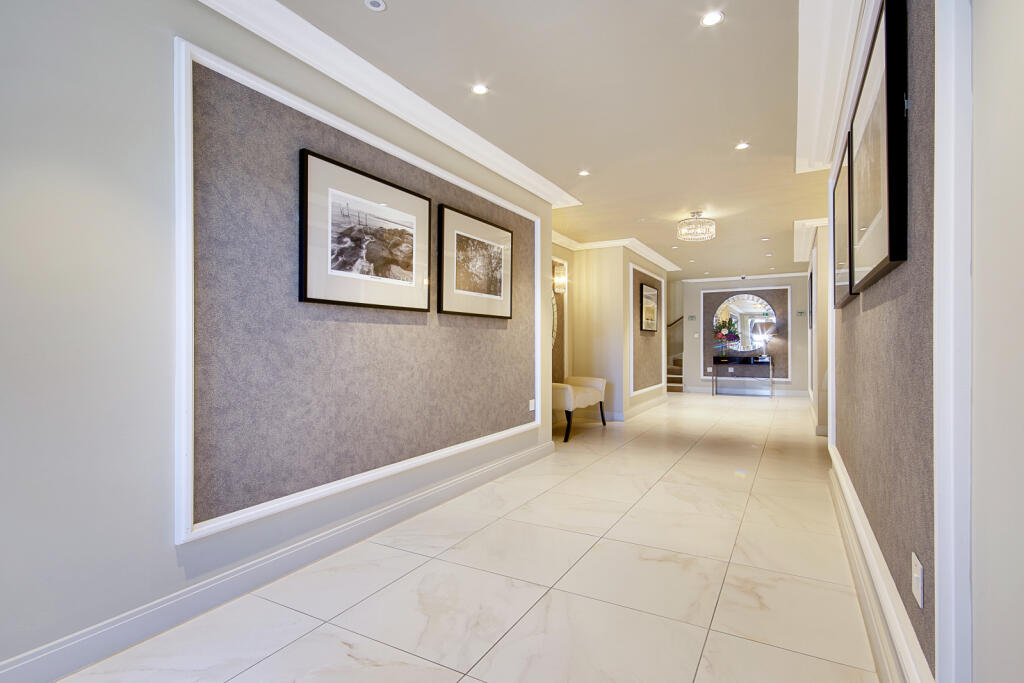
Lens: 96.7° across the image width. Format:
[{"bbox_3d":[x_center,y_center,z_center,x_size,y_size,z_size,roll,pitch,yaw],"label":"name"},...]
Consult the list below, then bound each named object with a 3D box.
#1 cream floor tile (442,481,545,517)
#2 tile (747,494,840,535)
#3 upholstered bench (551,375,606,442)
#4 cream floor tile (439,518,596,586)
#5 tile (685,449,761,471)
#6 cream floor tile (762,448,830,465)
[{"bbox_3d":[-0.108,1.050,3.035,0.443,0.010,0.586,0,0,29],"label":"cream floor tile"},{"bbox_3d":[1.718,1.058,2.811,0.480,0.010,0.600,1,0,29],"label":"tile"},{"bbox_3d":[0.650,0.740,5.280,0.480,0.590,1.160,1,0,29],"label":"upholstered bench"},{"bbox_3d":[0.057,1.044,2.298,0.600,0.010,0.600,1,0,29],"label":"cream floor tile"},{"bbox_3d":[1.837,1.048,4.013,0.610,0.010,0.585,0,0,29],"label":"tile"},{"bbox_3d":[2.703,1.061,4.301,0.570,0.010,0.600,1,0,29],"label":"cream floor tile"}]

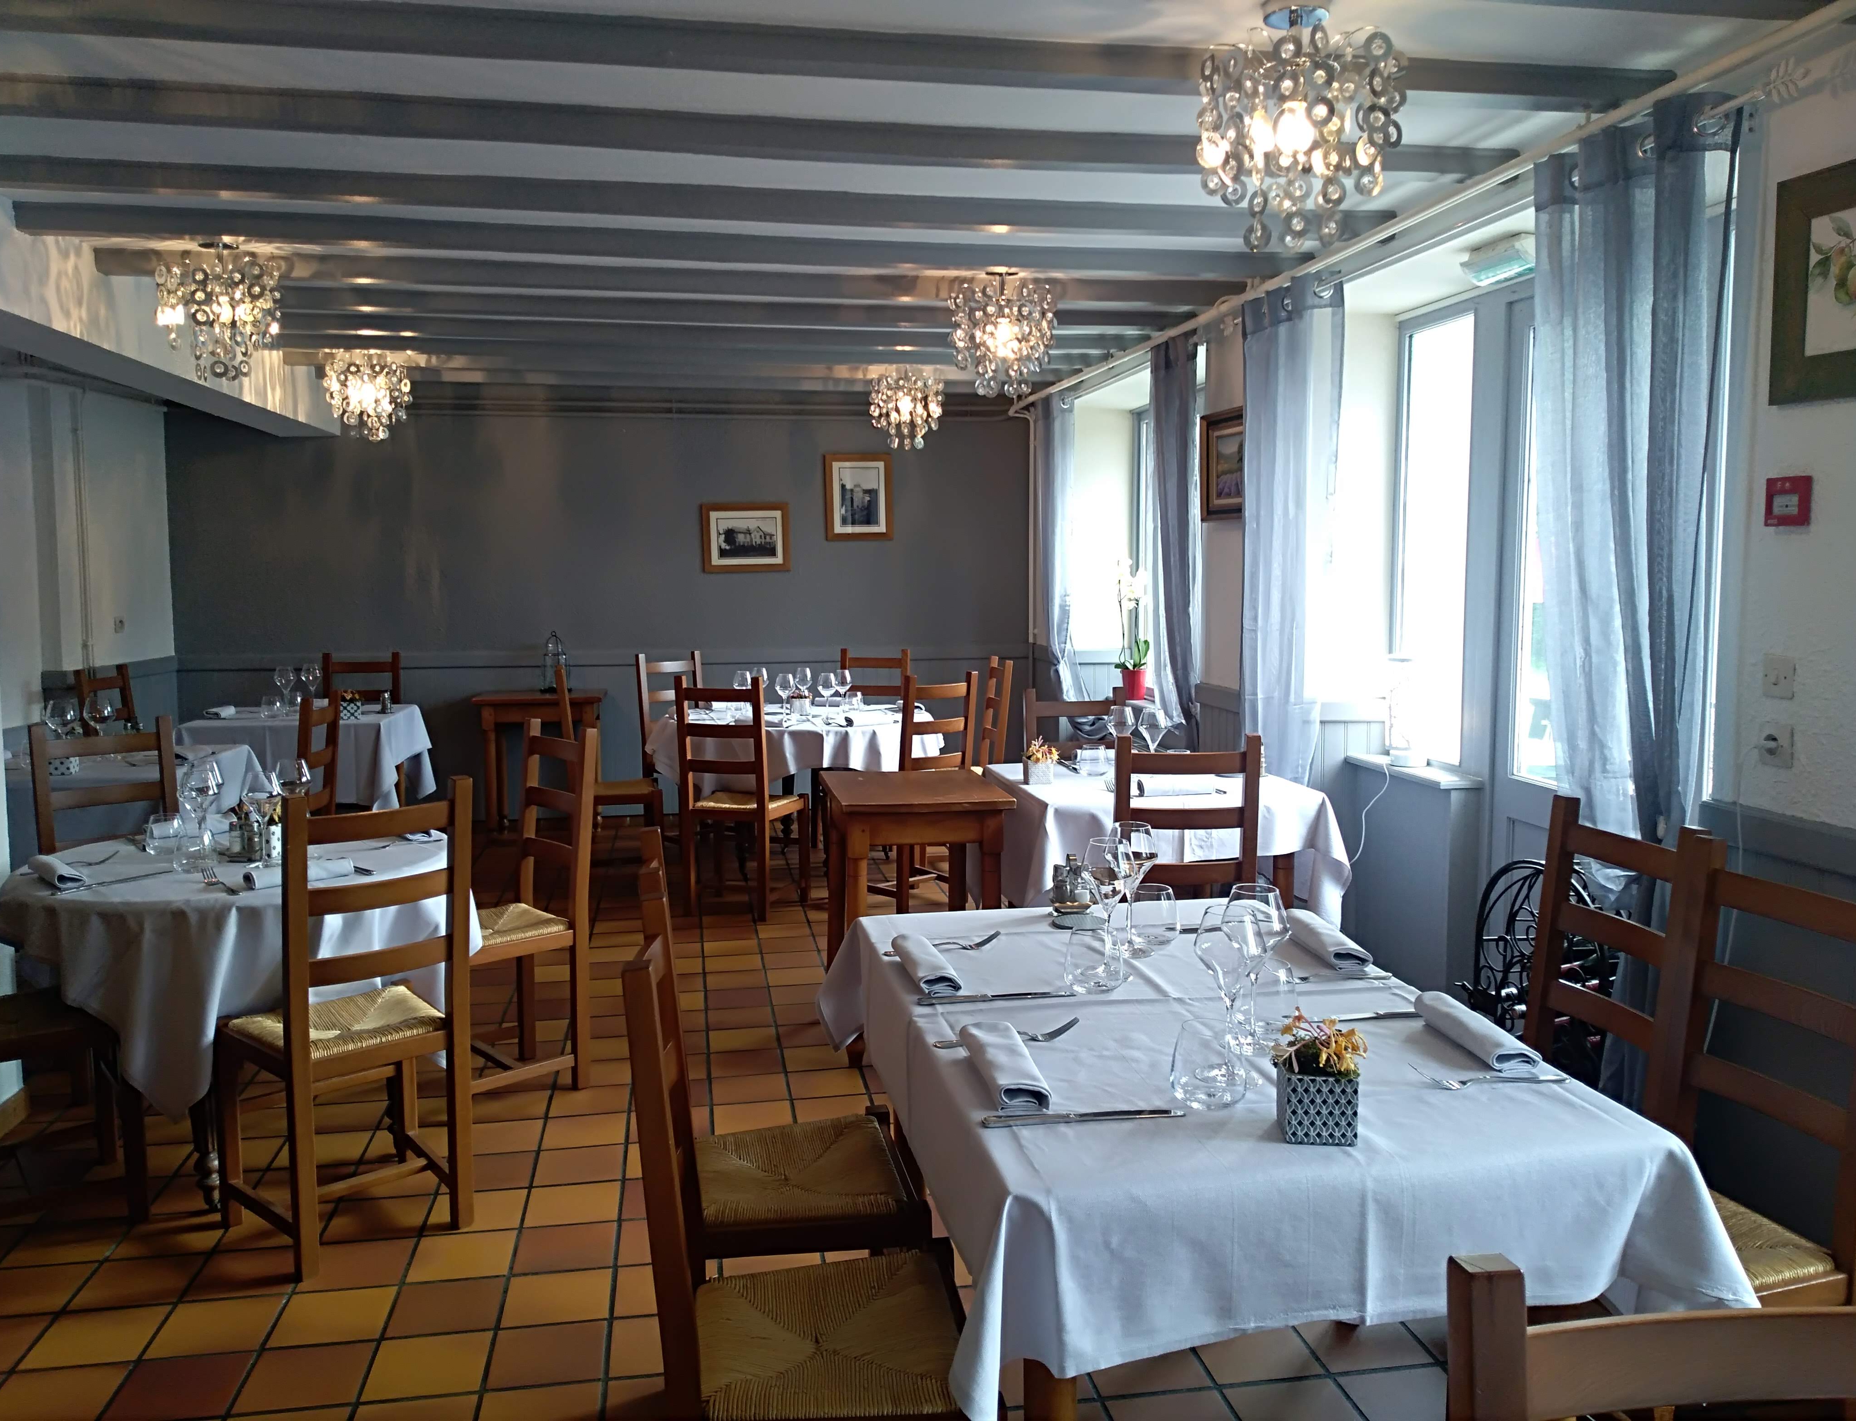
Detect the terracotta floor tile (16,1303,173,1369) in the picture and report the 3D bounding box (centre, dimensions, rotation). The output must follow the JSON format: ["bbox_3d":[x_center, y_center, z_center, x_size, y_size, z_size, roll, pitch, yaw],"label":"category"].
[{"bbox_3d":[-1.556,1.181,2.669,0.200,0.012,0.200,-1,6,-10],"label":"terracotta floor tile"}]

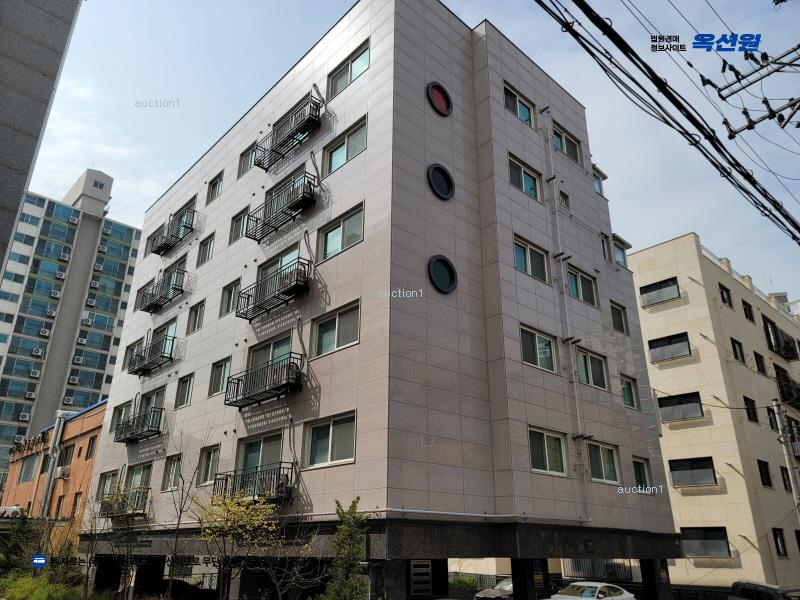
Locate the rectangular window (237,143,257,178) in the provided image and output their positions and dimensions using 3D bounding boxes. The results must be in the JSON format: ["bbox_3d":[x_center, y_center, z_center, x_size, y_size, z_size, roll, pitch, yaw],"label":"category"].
[{"bbox_3d":[-5.867,-5.389,22.522,0.150,1.150,1.183,20,-30,-39],"label":"rectangular window"}]

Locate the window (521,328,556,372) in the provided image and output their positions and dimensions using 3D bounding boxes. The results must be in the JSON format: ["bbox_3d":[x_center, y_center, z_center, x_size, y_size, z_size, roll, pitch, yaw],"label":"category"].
[{"bbox_3d":[3.949,1.420,16.347,1.744,1.168,0.150,20,-29,-39],"label":"window"}]

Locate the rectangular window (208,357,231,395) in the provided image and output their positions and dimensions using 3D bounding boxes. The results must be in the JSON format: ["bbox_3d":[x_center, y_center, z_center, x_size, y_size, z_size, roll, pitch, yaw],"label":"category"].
[{"bbox_3d":[-5.819,2.569,18.930,0.150,1.171,1.279,20,-28,-39],"label":"rectangular window"}]

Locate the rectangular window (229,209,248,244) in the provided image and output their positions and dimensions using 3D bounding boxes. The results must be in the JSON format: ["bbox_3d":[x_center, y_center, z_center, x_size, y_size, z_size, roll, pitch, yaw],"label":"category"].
[{"bbox_3d":[-5.832,-2.685,21.300,0.150,1.154,1.278,20,-30,-39],"label":"rectangular window"}]

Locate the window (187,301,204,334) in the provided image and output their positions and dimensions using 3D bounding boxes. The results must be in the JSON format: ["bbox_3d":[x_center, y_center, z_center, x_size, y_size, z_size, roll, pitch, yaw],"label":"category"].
[{"bbox_3d":[-7.667,0.695,21.972,0.150,1.130,1.292,20,-30,-39],"label":"window"}]

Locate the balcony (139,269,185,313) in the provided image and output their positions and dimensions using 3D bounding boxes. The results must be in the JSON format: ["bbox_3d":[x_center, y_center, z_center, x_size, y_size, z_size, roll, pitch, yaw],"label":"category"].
[{"bbox_3d":[-10.256,-0.351,25.046,0.493,0.881,3.466,20,-29,-39],"label":"balcony"}]

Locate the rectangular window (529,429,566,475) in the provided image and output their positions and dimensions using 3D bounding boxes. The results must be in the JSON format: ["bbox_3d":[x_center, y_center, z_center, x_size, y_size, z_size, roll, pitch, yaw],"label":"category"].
[{"bbox_3d":[3.867,4.009,15.181,1.758,1.113,0.150,20,-28,-39],"label":"rectangular window"}]

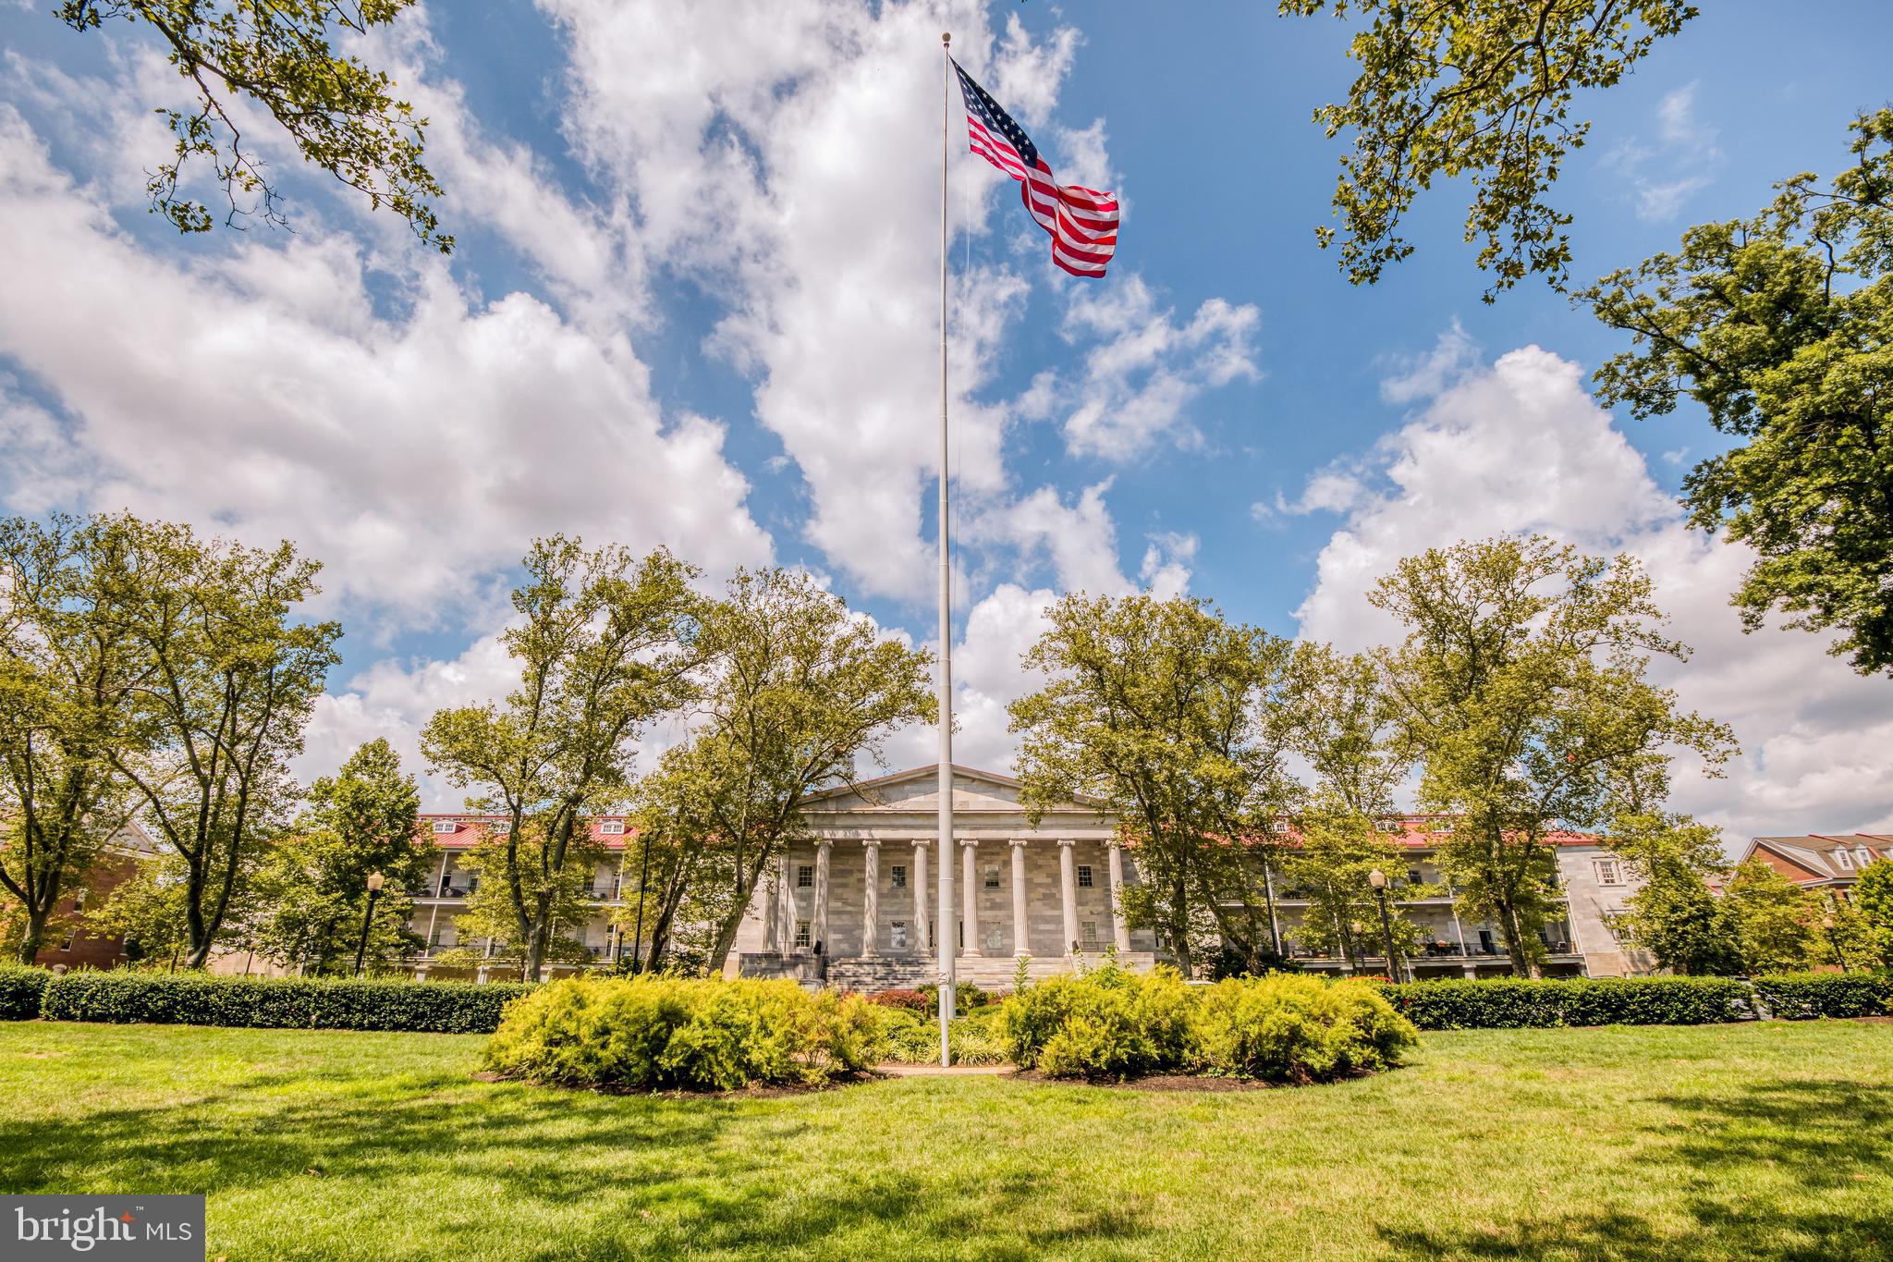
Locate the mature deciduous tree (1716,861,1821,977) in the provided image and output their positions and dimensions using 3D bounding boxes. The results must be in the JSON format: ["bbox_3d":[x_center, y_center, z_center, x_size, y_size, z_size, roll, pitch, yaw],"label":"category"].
[{"bbox_3d":[37.101,13.197,35.585,4.000,5.627,4.000,0,-22,0],"label":"mature deciduous tree"}]

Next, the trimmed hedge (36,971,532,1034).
[{"bbox_3d":[-15.049,8.529,18.093,12.370,1.000,1.100,-4,-22,9],"label":"trimmed hedge"}]

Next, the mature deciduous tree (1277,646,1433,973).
[{"bbox_3d":[16.267,6.831,31.449,5.600,12.817,5.400,0,-19,0],"label":"mature deciduous tree"}]

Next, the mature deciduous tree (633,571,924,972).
[{"bbox_3d":[-5.572,4.629,26.956,10.183,13.411,9.674,0,-19,0],"label":"mature deciduous tree"}]

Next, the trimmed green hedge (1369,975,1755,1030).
[{"bbox_3d":[10.683,6.542,13.916,6.967,0.830,1.100,2,-19,-6],"label":"trimmed green hedge"}]

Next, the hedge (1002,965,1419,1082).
[{"bbox_3d":[3.868,5.990,12.245,5.850,1.350,2.700,0,-22,0],"label":"hedge"}]

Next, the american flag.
[{"bbox_3d":[2.446,-13.319,22.340,4.462,7.488,1.500,0,-22,0],"label":"american flag"}]

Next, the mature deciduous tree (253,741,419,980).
[{"bbox_3d":[-24.553,9.342,31.847,5.900,10.303,5.900,0,-22,0],"label":"mature deciduous tree"}]

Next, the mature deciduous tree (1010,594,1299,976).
[{"bbox_3d":[6.919,5.075,26.781,9.387,12.534,8.918,0,-19,0],"label":"mature deciduous tree"}]

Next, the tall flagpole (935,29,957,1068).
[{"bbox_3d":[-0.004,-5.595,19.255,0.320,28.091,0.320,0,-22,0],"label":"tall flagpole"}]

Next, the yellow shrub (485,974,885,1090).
[{"bbox_3d":[-3.468,5.353,10.649,5.279,1.274,2.800,0,-19,0],"label":"yellow shrub"}]

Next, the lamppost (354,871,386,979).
[{"bbox_3d":[-14.767,8.017,19.975,0.420,3.666,0.420,0,-22,0],"label":"lamppost"}]

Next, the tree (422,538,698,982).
[{"bbox_3d":[-13.101,4.051,27.166,8.271,14.899,7.857,0,-19,0],"label":"tree"}]

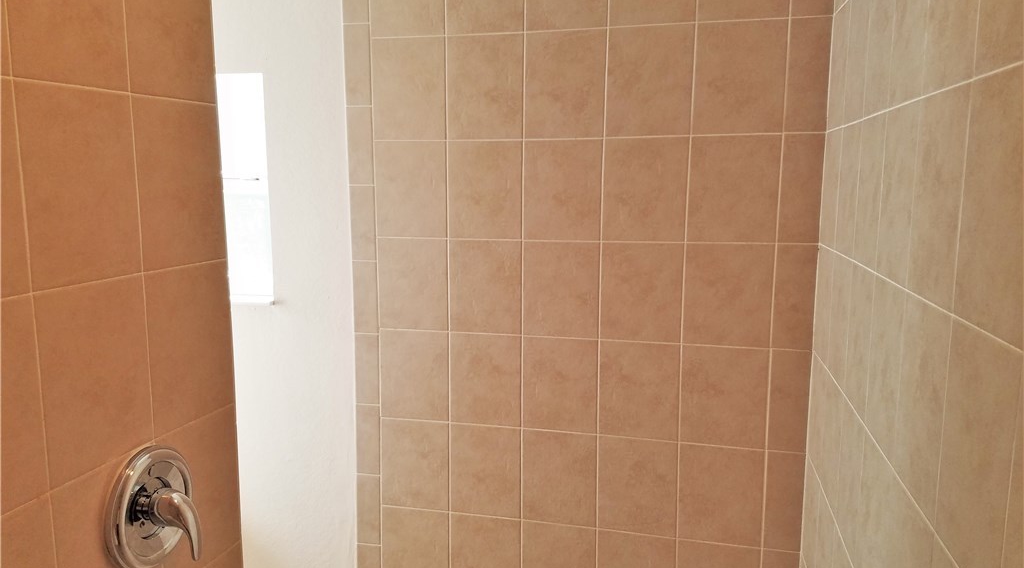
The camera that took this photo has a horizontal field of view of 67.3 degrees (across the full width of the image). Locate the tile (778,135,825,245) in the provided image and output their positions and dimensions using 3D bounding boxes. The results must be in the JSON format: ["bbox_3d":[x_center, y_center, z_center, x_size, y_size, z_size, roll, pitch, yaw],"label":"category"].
[{"bbox_3d":[0.668,-0.218,1.773,0.092,0.250,0.010,2,8,14],"label":"tile"}]

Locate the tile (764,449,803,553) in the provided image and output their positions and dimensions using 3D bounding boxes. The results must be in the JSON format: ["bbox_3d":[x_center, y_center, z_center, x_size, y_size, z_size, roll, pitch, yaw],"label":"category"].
[{"bbox_3d":[0.670,0.535,1.892,0.093,0.251,0.010,2,8,13],"label":"tile"}]

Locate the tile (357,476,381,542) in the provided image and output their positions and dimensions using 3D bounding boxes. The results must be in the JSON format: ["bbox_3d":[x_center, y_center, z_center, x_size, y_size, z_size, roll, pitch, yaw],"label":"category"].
[{"bbox_3d":[-0.401,0.636,2.166,0.072,0.200,0.010,2,8,13],"label":"tile"}]

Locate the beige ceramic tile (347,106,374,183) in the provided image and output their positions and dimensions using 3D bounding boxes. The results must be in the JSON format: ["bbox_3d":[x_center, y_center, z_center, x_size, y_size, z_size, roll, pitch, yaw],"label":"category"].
[{"bbox_3d":[-0.399,-0.364,2.041,0.074,0.201,0.009,2,8,14],"label":"beige ceramic tile"}]

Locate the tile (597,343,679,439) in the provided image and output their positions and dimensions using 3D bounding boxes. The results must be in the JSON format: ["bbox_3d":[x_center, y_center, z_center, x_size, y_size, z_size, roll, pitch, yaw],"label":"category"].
[{"bbox_3d":[0.320,0.267,1.929,0.200,0.250,0.010,2,8,14],"label":"tile"}]

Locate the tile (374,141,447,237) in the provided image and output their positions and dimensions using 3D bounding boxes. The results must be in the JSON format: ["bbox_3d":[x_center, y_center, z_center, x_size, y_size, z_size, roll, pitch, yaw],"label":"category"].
[{"bbox_3d":[-0.262,-0.249,2.010,0.200,0.251,0.010,2,8,13],"label":"tile"}]

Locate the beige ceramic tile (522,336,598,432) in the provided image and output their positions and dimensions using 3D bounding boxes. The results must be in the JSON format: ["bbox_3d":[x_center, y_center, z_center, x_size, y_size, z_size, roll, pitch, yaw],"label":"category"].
[{"bbox_3d":[0.125,0.260,1.977,0.200,0.250,0.010,2,8,14],"label":"beige ceramic tile"}]

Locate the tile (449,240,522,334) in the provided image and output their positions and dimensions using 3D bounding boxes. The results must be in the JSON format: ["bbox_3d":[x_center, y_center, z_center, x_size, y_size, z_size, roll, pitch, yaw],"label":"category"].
[{"bbox_3d":[-0.067,0.009,2.006,0.201,0.252,0.009,2,8,14],"label":"tile"}]

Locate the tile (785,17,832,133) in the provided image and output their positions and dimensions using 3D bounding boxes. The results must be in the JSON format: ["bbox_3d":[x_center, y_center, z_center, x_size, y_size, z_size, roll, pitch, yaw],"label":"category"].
[{"bbox_3d":[0.669,-0.470,1.737,0.092,0.250,0.010,2,8,14],"label":"tile"}]

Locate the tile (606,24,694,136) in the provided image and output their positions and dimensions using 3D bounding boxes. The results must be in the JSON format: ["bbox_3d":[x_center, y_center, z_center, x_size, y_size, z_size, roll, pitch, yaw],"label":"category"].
[{"bbox_3d":[0.328,-0.478,1.823,0.200,0.250,0.010,2,8,14],"label":"tile"}]

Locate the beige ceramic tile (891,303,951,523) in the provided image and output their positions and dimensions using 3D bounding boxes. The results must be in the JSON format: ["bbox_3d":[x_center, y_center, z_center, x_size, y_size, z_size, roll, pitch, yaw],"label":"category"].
[{"bbox_3d":[0.514,0.149,0.956,0.010,0.250,0.192,2,8,13],"label":"beige ceramic tile"}]

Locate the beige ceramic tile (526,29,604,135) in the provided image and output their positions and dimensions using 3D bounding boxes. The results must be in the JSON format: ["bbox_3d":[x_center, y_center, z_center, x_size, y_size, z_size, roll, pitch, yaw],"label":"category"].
[{"bbox_3d":[0.130,-0.483,1.873,0.200,0.250,0.010,2,9,14],"label":"beige ceramic tile"}]

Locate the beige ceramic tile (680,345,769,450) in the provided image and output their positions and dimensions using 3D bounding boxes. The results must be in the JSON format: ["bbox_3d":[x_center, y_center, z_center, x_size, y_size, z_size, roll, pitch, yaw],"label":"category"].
[{"bbox_3d":[0.519,0.275,1.879,0.200,0.250,0.010,2,8,14],"label":"beige ceramic tile"}]

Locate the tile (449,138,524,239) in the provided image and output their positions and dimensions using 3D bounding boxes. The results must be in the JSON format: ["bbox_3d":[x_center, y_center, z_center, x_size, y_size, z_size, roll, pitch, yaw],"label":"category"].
[{"bbox_3d":[-0.067,-0.238,1.957,0.200,0.250,0.010,2,8,14],"label":"tile"}]

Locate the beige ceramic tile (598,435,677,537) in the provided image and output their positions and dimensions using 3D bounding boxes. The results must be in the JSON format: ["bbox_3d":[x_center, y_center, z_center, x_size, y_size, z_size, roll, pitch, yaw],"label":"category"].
[{"bbox_3d":[0.325,0.521,1.973,0.200,0.251,0.010,2,8,13],"label":"beige ceramic tile"}]

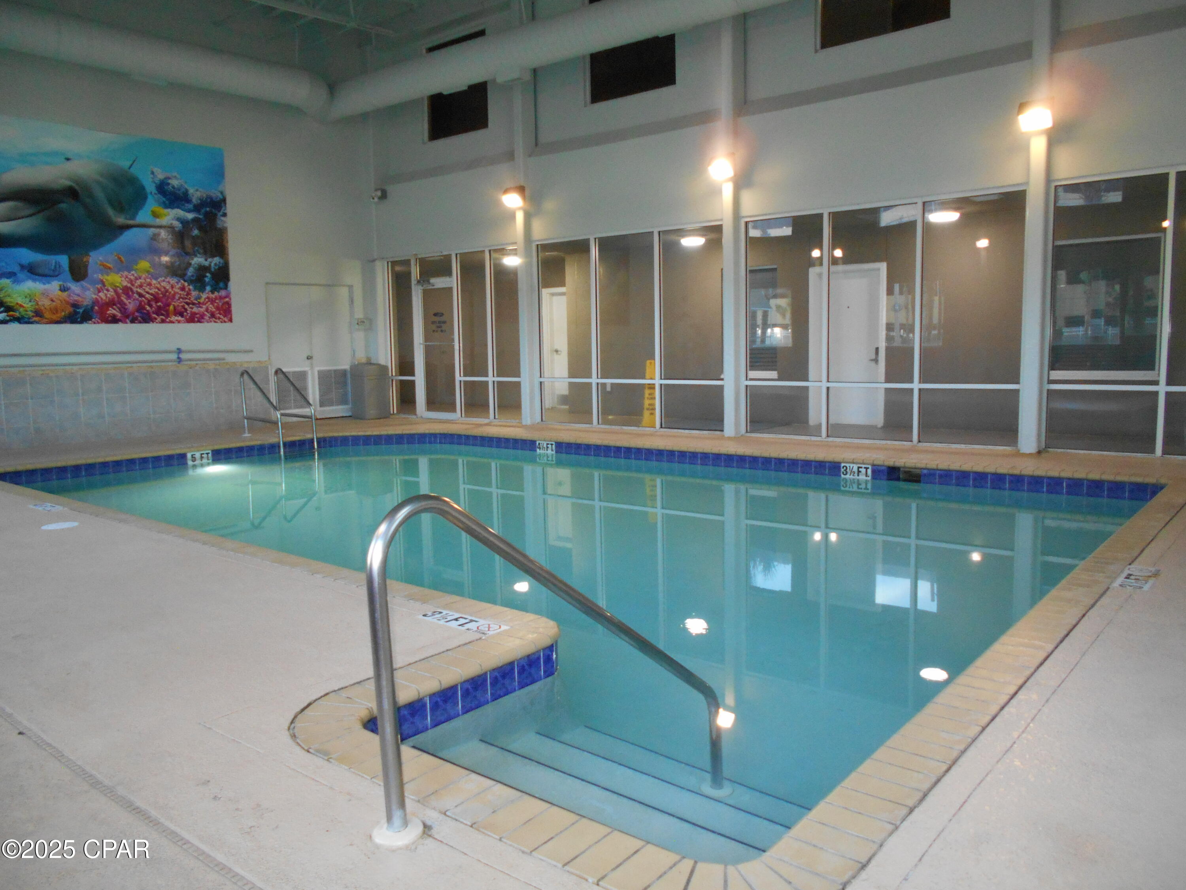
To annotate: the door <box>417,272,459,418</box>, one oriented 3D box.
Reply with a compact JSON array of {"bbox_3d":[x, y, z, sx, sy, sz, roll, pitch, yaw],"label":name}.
[{"bbox_3d":[-2.478,-1.525,14.160,0.940,2.200,0.070,4,9,39],"label":"door"}]

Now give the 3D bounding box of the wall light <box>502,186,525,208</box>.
[{"bbox_3d":[-1.109,-3.470,12.470,0.275,0.240,0.185,4,9,39],"label":"wall light"}]

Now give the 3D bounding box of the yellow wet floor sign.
[{"bbox_3d":[0.796,-0.694,12.040,0.290,0.910,0.280,-1,7,4],"label":"yellow wet floor sign"}]

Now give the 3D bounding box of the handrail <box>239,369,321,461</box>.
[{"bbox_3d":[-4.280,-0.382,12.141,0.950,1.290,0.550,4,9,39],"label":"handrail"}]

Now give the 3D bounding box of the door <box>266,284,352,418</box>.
[{"bbox_3d":[-4.535,-1.499,14.521,0.080,2.170,1.550,4,9,39],"label":"door"}]

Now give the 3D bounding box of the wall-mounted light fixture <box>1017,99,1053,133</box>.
[{"bbox_3d":[4.087,-3.034,8.228,0.275,0.240,0.185,4,9,39],"label":"wall-mounted light fixture"}]

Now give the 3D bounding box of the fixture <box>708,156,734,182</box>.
[{"bbox_3d":[1.477,-3.195,10.289,0.275,0.240,0.185,4,9,39],"label":"fixture"}]

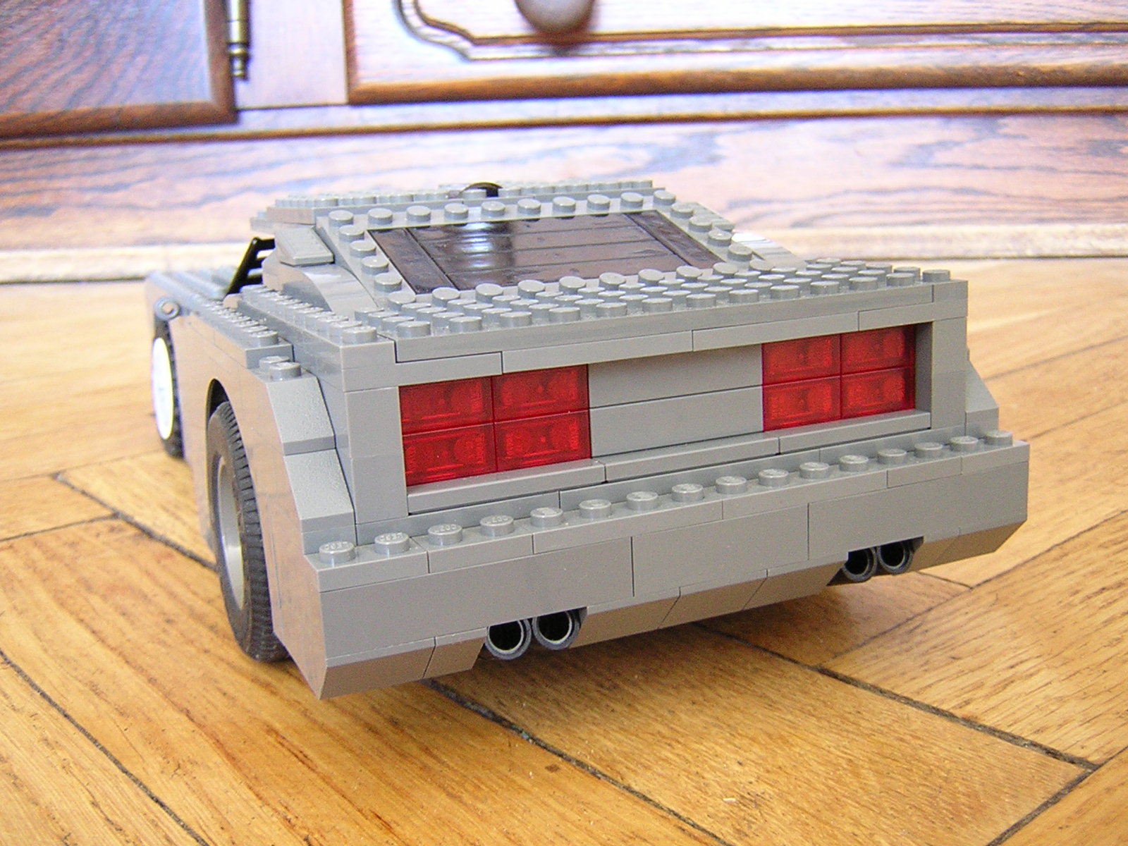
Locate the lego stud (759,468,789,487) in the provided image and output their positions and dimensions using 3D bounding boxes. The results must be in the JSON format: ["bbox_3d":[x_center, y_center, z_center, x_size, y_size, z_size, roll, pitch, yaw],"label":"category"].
[{"bbox_3d":[0.034,0.009,0.191,0.005,0.002,0.005,-3,12,1],"label":"lego stud"}]

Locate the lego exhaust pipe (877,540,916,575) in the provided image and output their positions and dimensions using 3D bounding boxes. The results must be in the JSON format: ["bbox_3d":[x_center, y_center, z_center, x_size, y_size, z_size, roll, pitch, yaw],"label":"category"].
[{"bbox_3d":[0.055,0.021,0.208,0.008,0.008,0.013,-8,13,-22],"label":"lego exhaust pipe"}]

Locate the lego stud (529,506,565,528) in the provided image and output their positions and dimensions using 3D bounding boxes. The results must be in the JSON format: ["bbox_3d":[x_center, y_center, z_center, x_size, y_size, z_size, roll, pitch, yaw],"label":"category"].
[{"bbox_3d":[-0.003,0.014,0.175,0.005,0.002,0.005,-3,12,1],"label":"lego stud"}]

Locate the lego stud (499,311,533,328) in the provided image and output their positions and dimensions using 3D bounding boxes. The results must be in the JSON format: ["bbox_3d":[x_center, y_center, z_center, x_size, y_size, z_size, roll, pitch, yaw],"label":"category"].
[{"bbox_3d":[-0.007,-0.016,0.176,0.005,0.002,0.005,-3,12,1],"label":"lego stud"}]

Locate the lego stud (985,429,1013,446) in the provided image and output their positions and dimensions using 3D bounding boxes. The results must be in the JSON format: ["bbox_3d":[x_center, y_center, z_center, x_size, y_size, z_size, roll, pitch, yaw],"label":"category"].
[{"bbox_3d":[0.078,0.003,0.210,0.005,0.002,0.005,-8,13,-23],"label":"lego stud"}]

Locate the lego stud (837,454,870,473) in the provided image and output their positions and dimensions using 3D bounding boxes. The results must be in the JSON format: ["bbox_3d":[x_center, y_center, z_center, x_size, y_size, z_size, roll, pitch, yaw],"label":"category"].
[{"bbox_3d":[0.049,0.007,0.197,0.005,0.002,0.005,-3,12,1],"label":"lego stud"}]

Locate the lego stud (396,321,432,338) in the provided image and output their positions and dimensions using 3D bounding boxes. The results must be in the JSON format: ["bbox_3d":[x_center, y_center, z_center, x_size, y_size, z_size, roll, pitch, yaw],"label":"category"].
[{"bbox_3d":[-0.022,-0.013,0.171,0.005,0.002,0.005,-8,13,-22],"label":"lego stud"}]

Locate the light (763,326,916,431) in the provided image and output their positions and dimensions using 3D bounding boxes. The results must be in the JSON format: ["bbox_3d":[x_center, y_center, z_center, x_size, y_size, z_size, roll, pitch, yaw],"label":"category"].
[{"bbox_3d":[0.047,-0.009,0.205,0.032,0.016,0.005,-8,13,-23],"label":"light"}]

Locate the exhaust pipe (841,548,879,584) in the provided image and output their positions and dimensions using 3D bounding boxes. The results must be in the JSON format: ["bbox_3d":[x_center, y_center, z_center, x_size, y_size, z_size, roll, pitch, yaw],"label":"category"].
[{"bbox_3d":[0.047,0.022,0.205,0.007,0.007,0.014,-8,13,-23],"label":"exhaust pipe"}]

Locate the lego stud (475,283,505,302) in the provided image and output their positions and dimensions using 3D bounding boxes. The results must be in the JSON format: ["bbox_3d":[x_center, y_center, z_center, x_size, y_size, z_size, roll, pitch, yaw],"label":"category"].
[{"bbox_3d":[-0.013,-0.023,0.207,0.005,0.002,0.005,5,30,-3],"label":"lego stud"}]

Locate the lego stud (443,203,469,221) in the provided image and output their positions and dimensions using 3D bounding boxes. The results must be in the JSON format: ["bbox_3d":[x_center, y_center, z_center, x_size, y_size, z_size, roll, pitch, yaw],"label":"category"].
[{"bbox_3d":[-0.022,-0.043,0.239,0.005,0.002,0.005,4,30,-3],"label":"lego stud"}]

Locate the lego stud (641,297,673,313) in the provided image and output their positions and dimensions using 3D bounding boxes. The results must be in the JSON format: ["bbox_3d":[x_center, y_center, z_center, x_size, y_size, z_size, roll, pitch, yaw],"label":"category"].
[{"bbox_3d":[0.015,-0.019,0.186,0.005,0.002,0.005,-3,12,1],"label":"lego stud"}]

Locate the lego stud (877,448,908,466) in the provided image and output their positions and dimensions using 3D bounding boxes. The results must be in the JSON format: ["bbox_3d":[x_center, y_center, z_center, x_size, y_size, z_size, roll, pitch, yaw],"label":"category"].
[{"bbox_3d":[0.056,0.006,0.200,0.005,0.002,0.005,-3,12,1],"label":"lego stud"}]

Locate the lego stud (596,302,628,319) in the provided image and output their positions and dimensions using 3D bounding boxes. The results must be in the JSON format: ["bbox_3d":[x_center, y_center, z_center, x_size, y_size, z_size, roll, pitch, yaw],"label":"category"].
[{"bbox_3d":[0.008,-0.017,0.182,0.005,0.002,0.005,-3,12,1],"label":"lego stud"}]

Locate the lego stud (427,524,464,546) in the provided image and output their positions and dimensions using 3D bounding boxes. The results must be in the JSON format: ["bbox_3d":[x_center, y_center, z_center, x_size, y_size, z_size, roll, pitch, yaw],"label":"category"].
[{"bbox_3d":[-0.017,0.016,0.168,0.005,0.002,0.005,-3,12,1],"label":"lego stud"}]

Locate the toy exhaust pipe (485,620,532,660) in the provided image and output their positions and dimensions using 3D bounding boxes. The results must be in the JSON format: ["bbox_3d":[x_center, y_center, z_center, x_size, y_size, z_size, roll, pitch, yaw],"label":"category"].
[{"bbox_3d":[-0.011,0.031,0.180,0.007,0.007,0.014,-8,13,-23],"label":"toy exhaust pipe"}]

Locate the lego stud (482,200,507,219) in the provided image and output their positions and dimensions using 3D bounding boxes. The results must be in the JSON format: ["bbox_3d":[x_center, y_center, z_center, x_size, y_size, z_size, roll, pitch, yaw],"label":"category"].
[{"bbox_3d":[-0.015,-0.044,0.244,0.005,0.002,0.005,5,30,-3],"label":"lego stud"}]

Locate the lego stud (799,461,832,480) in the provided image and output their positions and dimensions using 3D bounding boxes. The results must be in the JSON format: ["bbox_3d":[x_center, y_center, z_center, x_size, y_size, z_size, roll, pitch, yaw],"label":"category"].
[{"bbox_3d":[0.042,0.008,0.194,0.005,0.002,0.005,-3,12,1],"label":"lego stud"}]

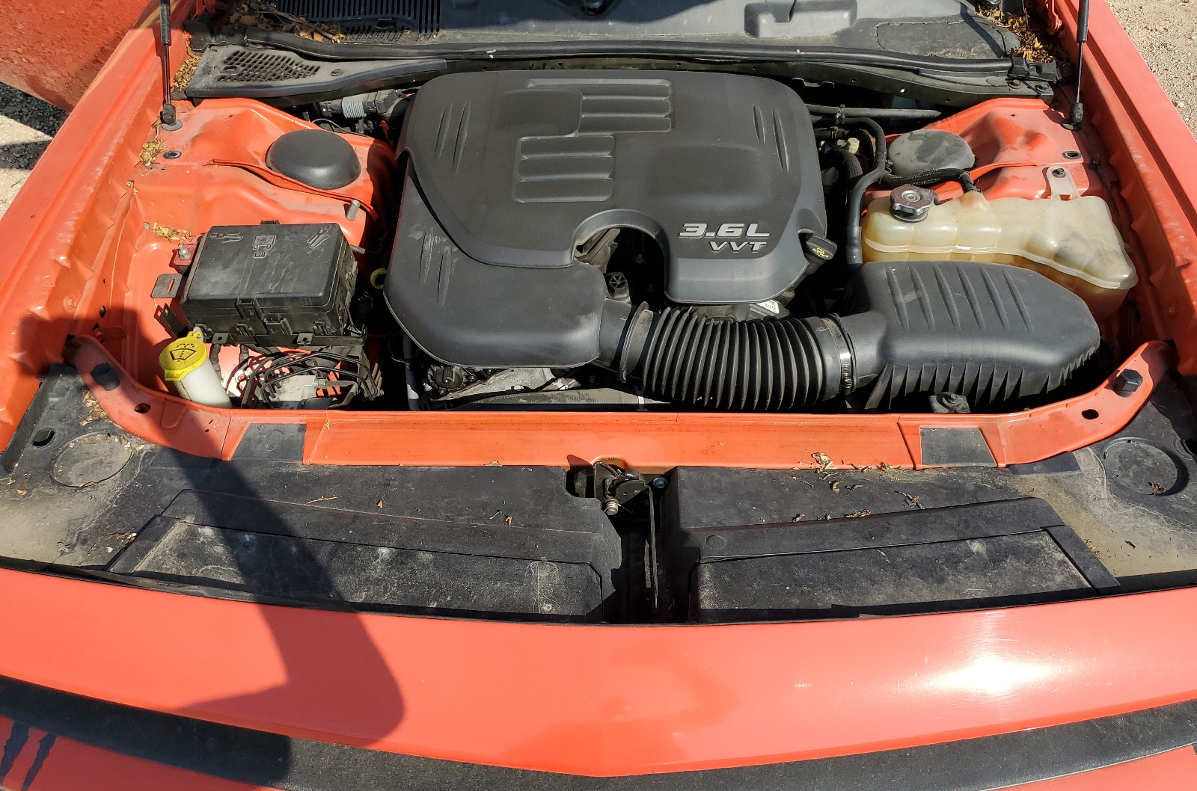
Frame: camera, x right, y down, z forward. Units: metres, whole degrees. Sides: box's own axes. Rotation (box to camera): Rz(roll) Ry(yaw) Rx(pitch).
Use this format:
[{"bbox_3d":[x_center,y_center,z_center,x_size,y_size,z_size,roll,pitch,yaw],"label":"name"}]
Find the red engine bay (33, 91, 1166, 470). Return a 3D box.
[{"bbox_3d":[0.030,-0.111,1.378,1.440,0.380,0.790,1,46,1],"label":"red engine bay"}]

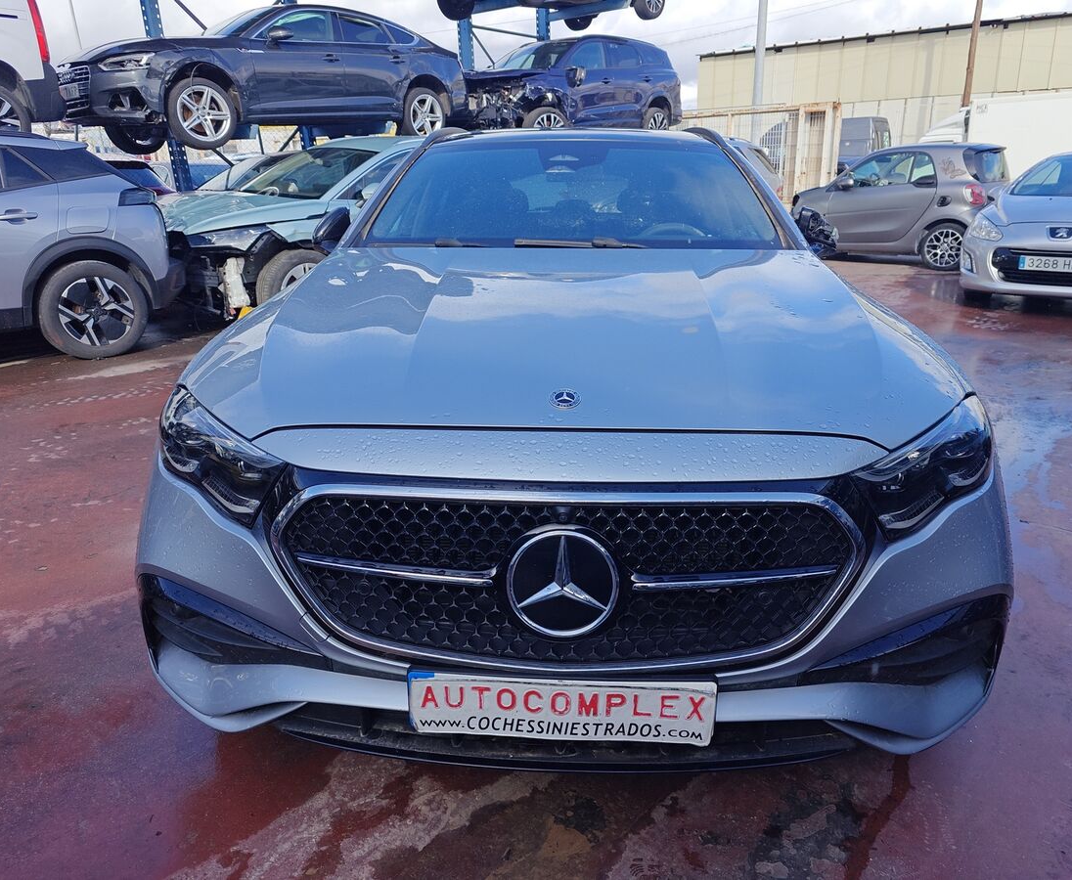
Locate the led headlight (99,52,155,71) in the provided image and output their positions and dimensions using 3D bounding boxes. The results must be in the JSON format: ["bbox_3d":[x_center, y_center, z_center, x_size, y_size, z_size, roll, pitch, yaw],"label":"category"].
[{"bbox_3d":[-3.786,-3.493,7.212,0.420,0.175,0.430,16,27,40],"label":"led headlight"}]

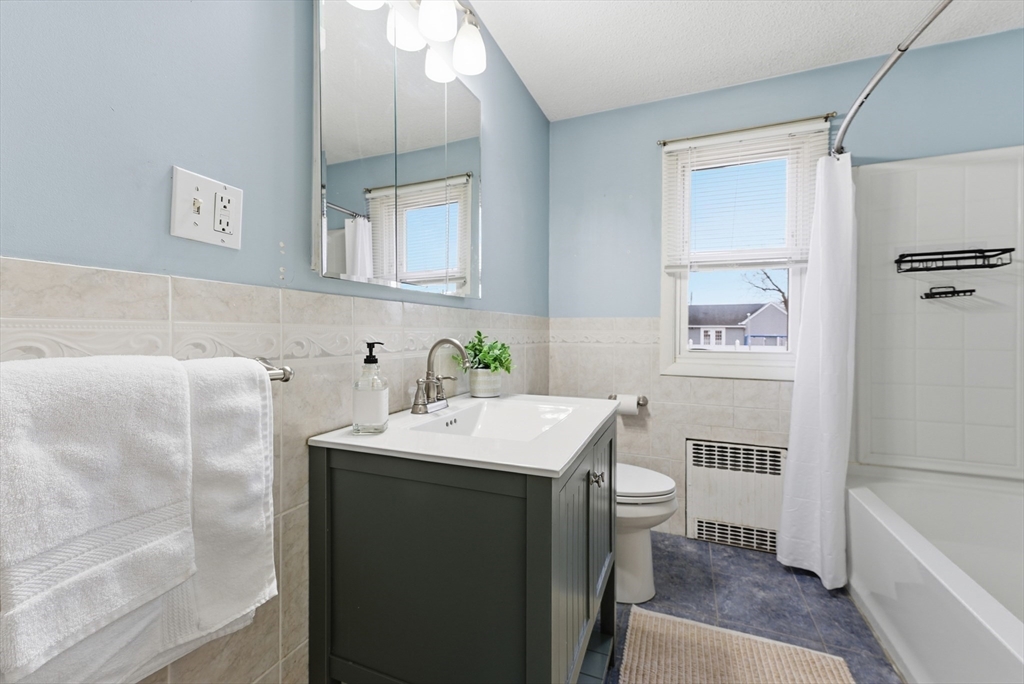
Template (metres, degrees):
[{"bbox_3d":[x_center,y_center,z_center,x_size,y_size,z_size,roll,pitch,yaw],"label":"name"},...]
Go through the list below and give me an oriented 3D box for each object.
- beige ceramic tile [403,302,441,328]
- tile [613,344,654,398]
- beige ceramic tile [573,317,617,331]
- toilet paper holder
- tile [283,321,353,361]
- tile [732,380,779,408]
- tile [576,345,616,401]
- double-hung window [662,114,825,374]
[{"bbox_3d":[-0.305,-0.087,1.342,0.010,0.079,0.203,1,1,24],"label":"beige ceramic tile"},{"bbox_3d":[0.696,0.183,2.301,0.203,0.309,0.010,0,1,23],"label":"tile"},{"bbox_3d":[0.504,-0.107,2.379,0.214,0.074,0.010,0,1,23],"label":"beige ceramic tile"},{"bbox_3d":[0.667,0.331,2.271,0.217,0.058,0.075,0,1,23],"label":"toilet paper holder"},{"bbox_3d":[-0.471,0.004,0.973,0.010,0.089,0.203,1,1,24],"label":"tile"},{"bbox_3d":[1.262,0.272,2.058,0.205,0.145,0.010,0,1,23],"label":"tile"},{"bbox_3d":[0.515,0.182,2.417,0.203,0.308,0.010,1,1,24],"label":"tile"},{"bbox_3d":[1.183,-0.439,2.094,0.748,1.264,0.100,1,1,24],"label":"double-hung window"}]

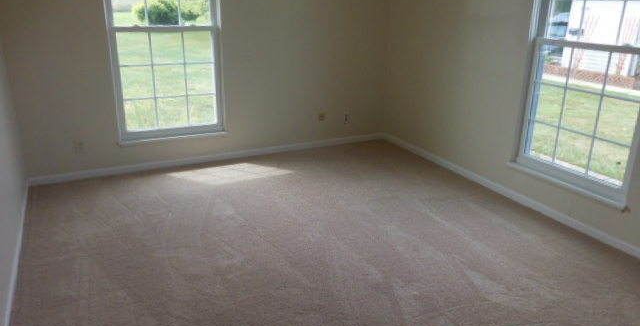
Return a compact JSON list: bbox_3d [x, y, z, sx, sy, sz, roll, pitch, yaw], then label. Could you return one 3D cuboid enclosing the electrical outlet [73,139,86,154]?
[{"bbox_3d":[-2.029,-0.138,3.907,0.075,0.118,0.012,-9,22,-27],"label":"electrical outlet"}]

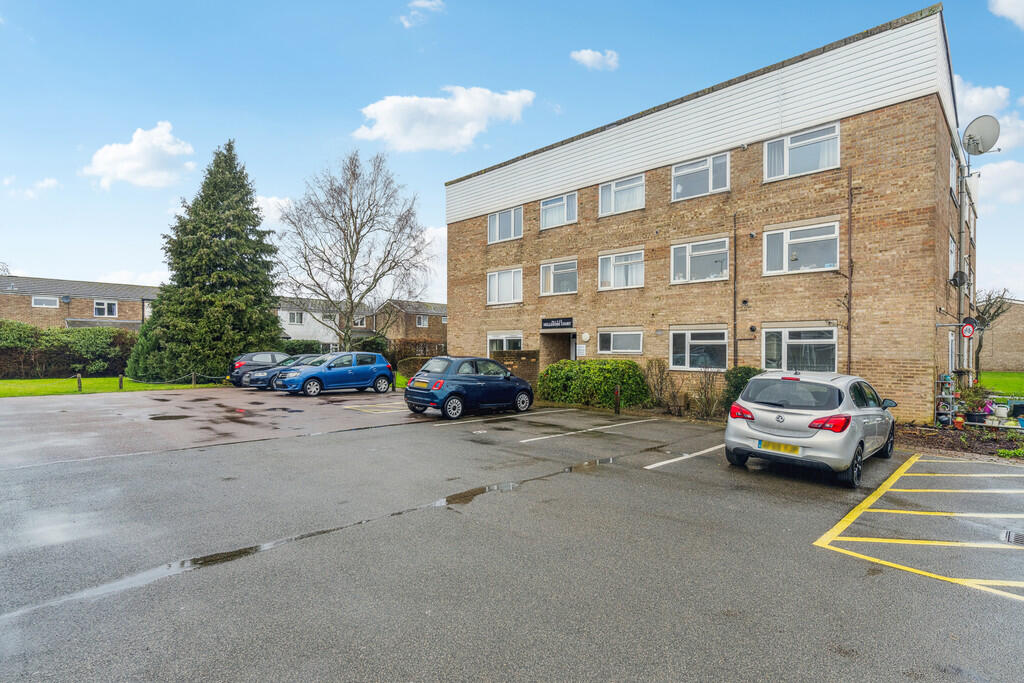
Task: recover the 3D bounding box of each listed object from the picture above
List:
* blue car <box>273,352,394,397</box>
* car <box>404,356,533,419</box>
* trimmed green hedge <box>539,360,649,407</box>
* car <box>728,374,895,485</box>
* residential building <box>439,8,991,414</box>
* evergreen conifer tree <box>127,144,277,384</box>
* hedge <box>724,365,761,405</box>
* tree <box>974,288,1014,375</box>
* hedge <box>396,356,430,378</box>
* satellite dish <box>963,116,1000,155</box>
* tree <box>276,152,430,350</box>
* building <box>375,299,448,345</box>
[{"bbox_3d":[-6.208,1.082,18.129,1.740,1.520,4.060,0,0,43],"label":"blue car"},{"bbox_3d":[-0.978,1.145,13.569,3.570,1.490,1.630,0,0,-44],"label":"car"},{"bbox_3d":[2.375,1.160,15.176,3.000,1.330,1.450,0,0,45],"label":"trimmed green hedge"},{"bbox_3d":[4.962,1.204,8.299,1.780,1.480,4.020,0,0,44],"label":"car"},{"bbox_3d":[7.985,-2.650,21.669,14.000,8.900,17.000,0,0,-45],"label":"residential building"},{"bbox_3d":[-13.750,-3.620,23.000,6.000,10.700,6.000,0,0,-45],"label":"evergreen conifer tree"},{"bbox_3d":[5.811,1.250,12.688,1.000,1.220,0.950,0,0,45],"label":"hedge"},{"bbox_3d":[23.200,-0.300,25.000,2.500,4.500,2.500,0,0,45],"label":"tree"},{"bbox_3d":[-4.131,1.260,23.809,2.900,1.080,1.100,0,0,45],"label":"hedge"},{"bbox_3d":[14.260,-6.206,15.500,0.600,1.150,1.080,0,0,-8],"label":"satellite dish"},{"bbox_3d":[-8.400,-4.050,27.000,8.000,11.800,7.800,0,0,45],"label":"tree"},{"bbox_3d":[-10.100,-1.200,57.000,6.000,6.200,8.500,0,0,45],"label":"building"}]

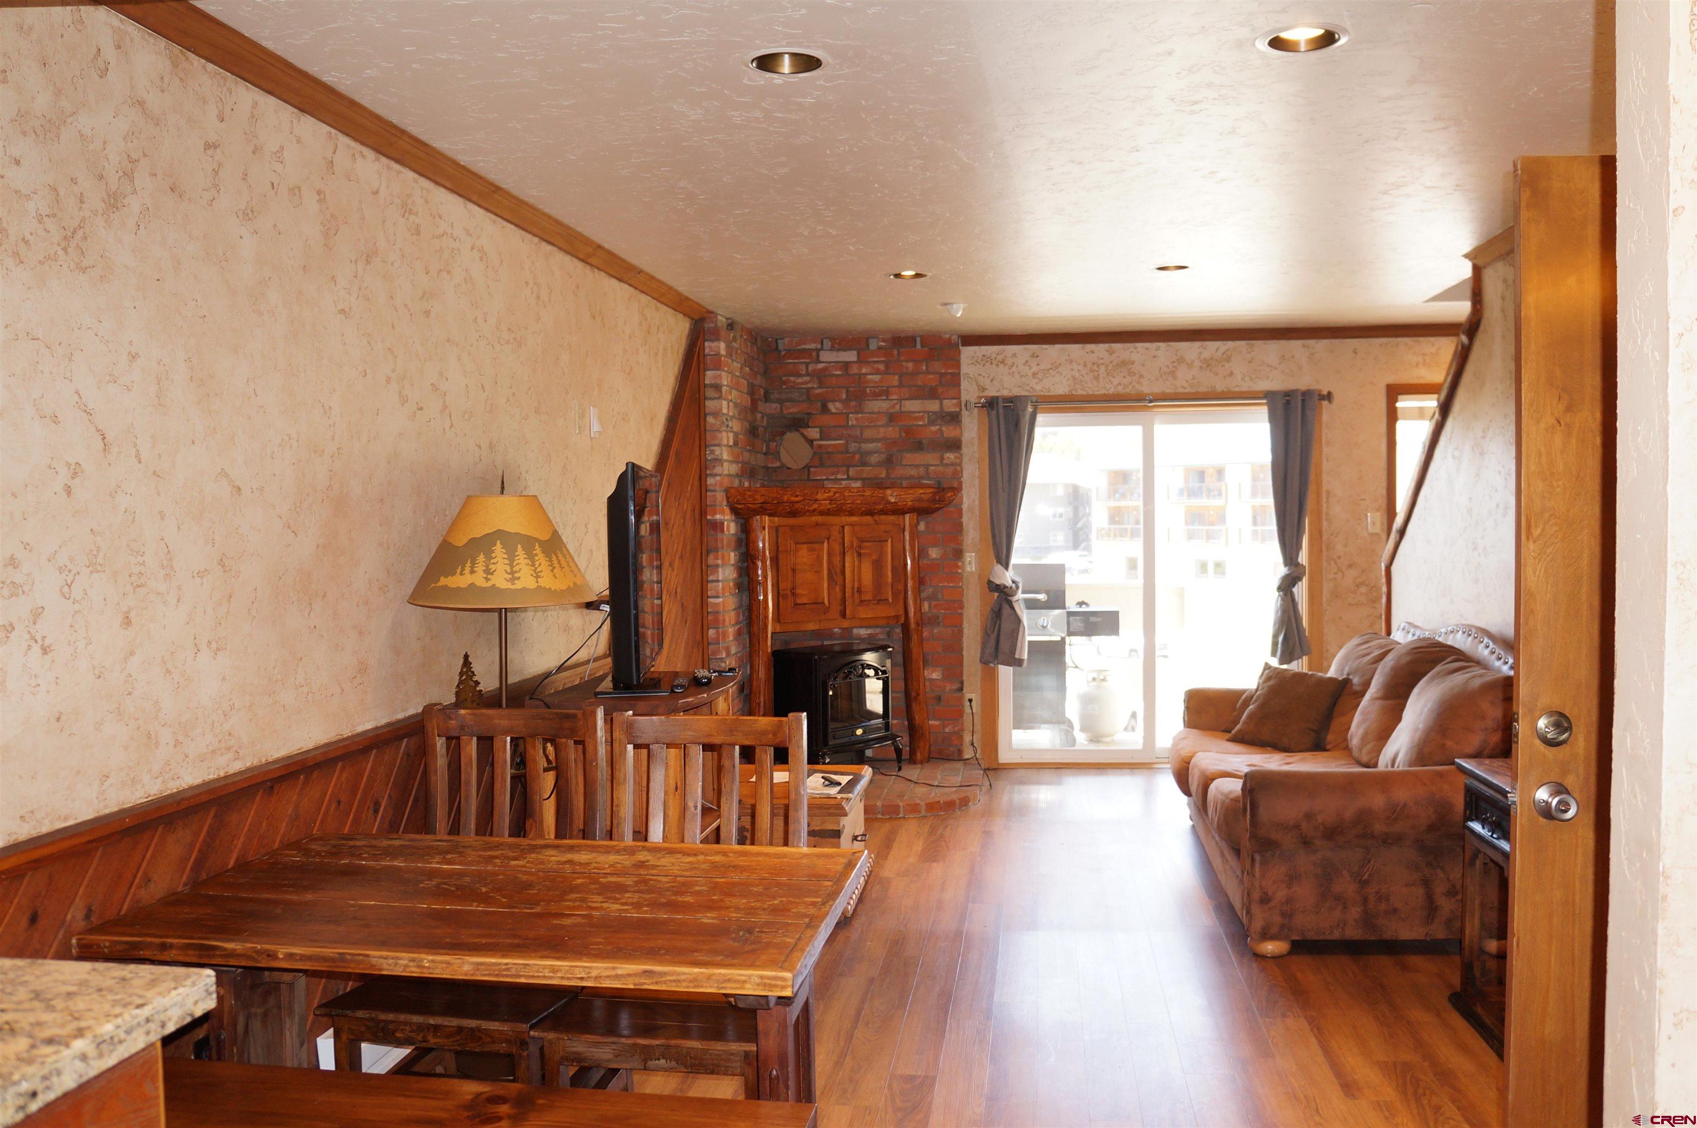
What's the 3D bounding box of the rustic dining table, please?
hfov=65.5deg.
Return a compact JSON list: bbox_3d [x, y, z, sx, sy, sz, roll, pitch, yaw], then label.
[{"bbox_3d":[-0.609,0.976,2.403,1.205,0.770,0.710,0,2,10],"label":"rustic dining table"}]

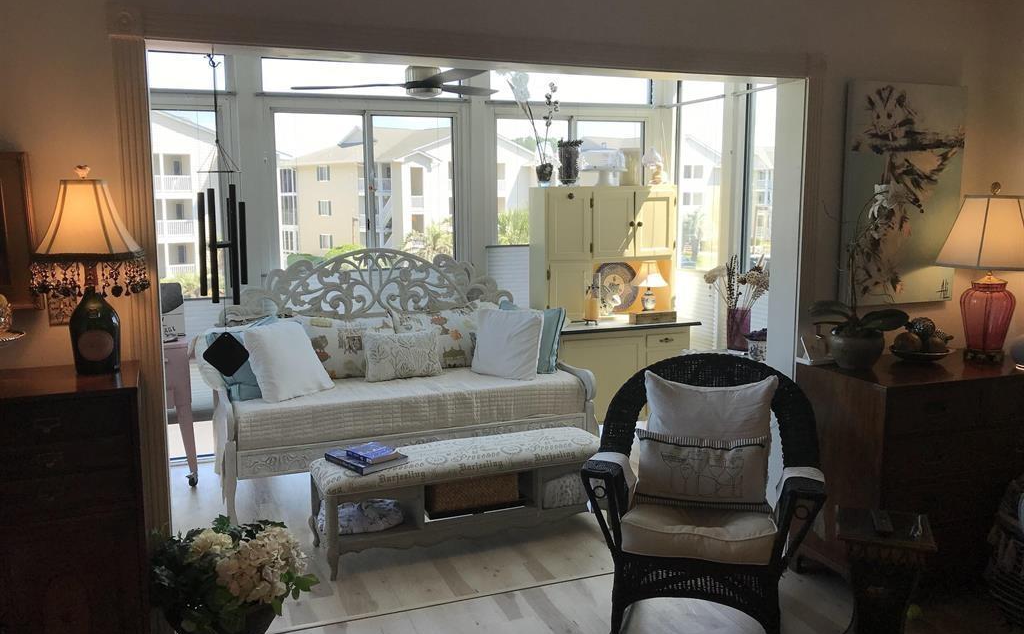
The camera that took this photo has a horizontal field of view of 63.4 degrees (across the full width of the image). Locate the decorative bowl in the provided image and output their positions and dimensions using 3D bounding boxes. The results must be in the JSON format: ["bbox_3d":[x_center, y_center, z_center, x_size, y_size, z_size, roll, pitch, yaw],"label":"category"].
[{"bbox_3d":[1.790,0.166,3.630,0.280,0.050,0.280,0,8,0],"label":"decorative bowl"}]

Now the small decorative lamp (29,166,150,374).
[{"bbox_3d":[-1.214,-0.137,2.386,0.350,0.600,0.350,-3,8,-21],"label":"small decorative lamp"}]

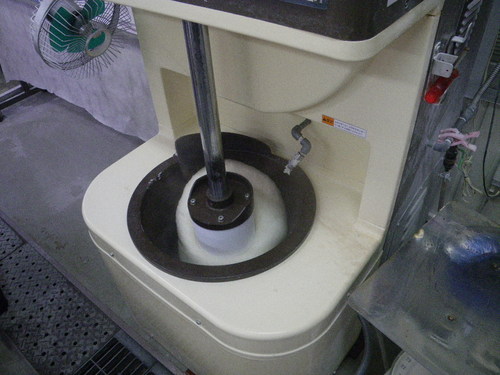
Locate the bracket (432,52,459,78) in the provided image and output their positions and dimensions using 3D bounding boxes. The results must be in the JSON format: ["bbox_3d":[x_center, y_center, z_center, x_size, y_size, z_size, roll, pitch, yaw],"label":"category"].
[{"bbox_3d":[0.393,-0.245,0.814,0.036,0.031,0.036,26,48,31],"label":"bracket"}]

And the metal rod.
[{"bbox_3d":[-0.102,-0.179,1.030,0.052,0.553,0.052,-2,40,2],"label":"metal rod"}]

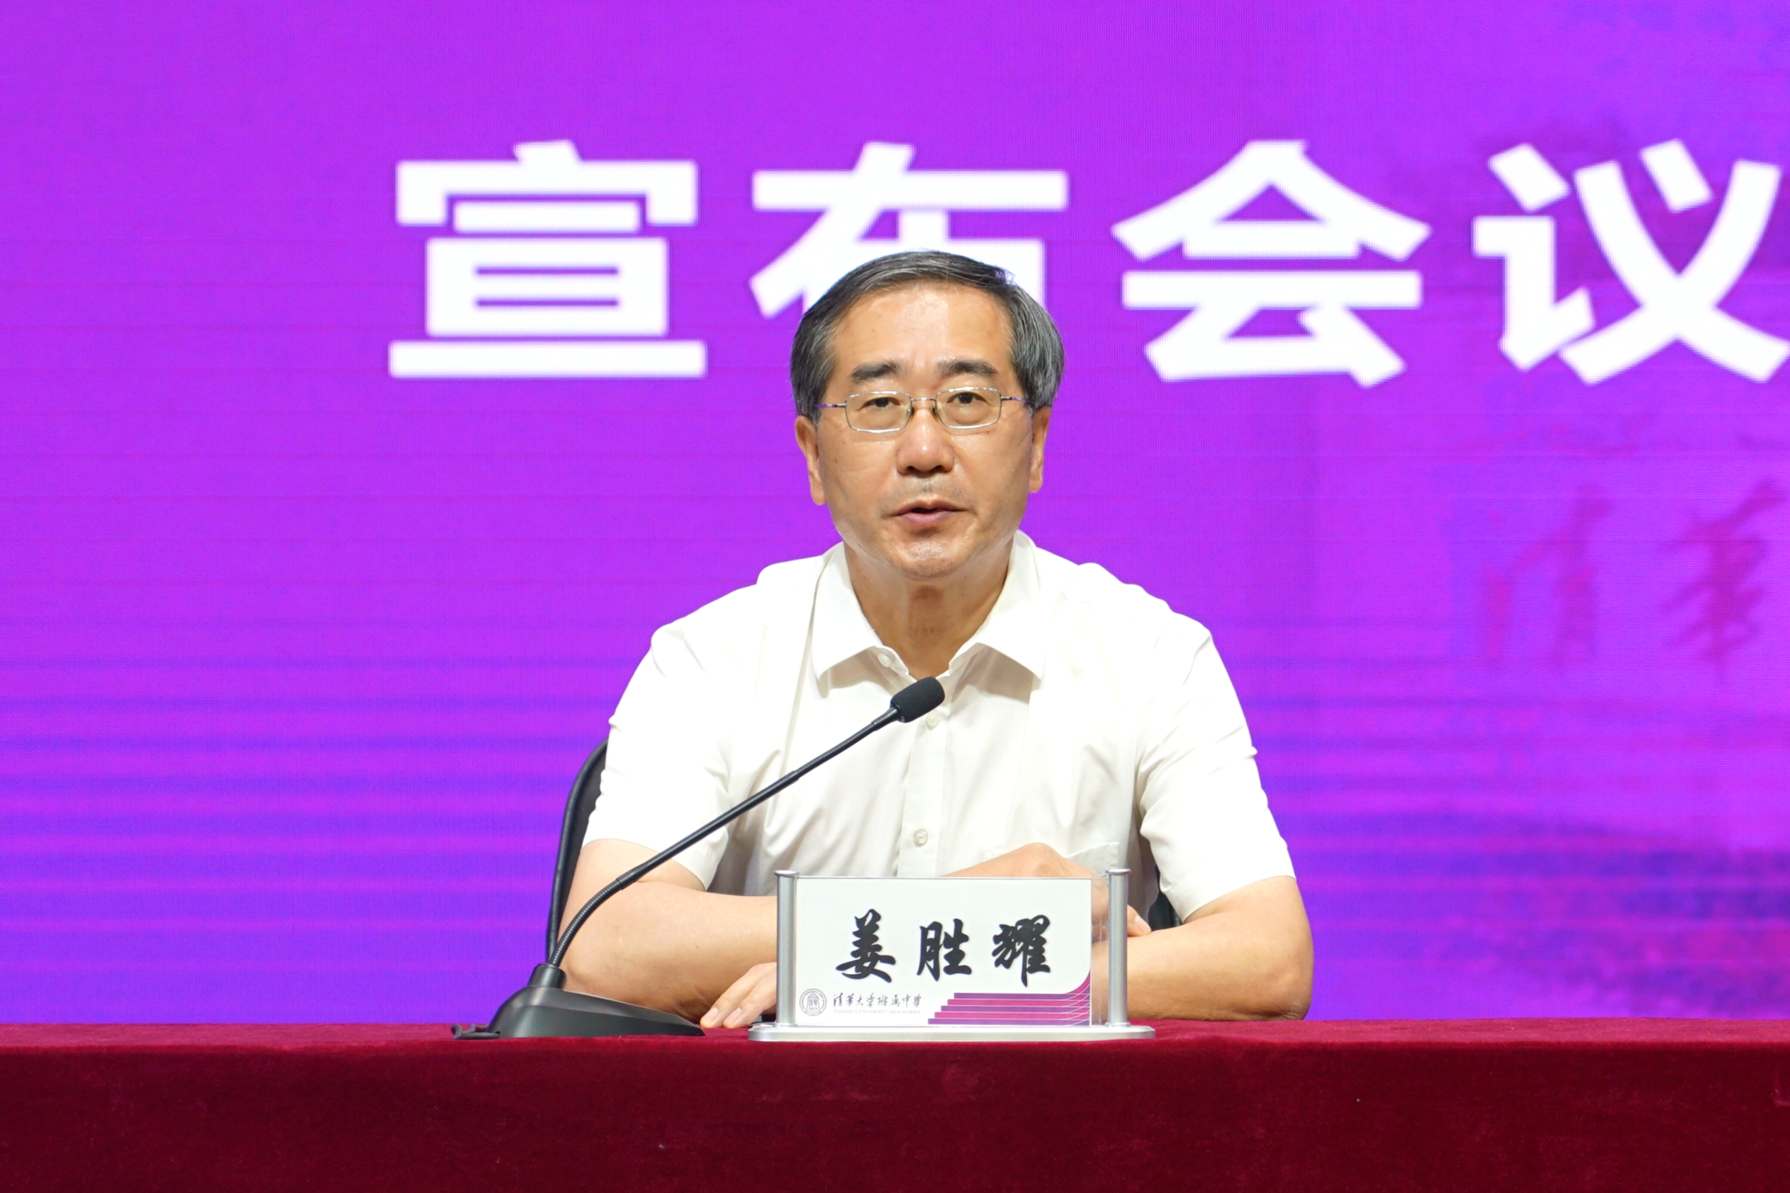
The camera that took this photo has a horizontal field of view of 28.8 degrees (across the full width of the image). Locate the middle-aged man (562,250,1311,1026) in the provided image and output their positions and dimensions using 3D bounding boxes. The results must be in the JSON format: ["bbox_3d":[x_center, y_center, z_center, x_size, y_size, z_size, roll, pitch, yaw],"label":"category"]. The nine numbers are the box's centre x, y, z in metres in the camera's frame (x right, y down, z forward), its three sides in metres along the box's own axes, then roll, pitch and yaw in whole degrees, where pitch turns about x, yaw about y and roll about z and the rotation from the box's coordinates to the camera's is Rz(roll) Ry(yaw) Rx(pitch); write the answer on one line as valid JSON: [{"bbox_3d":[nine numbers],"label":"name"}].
[{"bbox_3d":[0.030,0.400,2.554,0.560,1.330,0.680,0,-5,0],"label":"middle-aged man"}]

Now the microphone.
[{"bbox_3d":[-0.127,0.177,2.384,0.320,0.250,0.110,2,-6,-22],"label":"microphone"}]

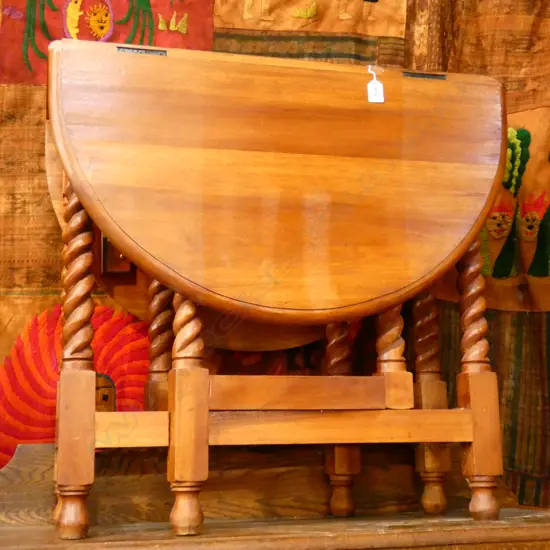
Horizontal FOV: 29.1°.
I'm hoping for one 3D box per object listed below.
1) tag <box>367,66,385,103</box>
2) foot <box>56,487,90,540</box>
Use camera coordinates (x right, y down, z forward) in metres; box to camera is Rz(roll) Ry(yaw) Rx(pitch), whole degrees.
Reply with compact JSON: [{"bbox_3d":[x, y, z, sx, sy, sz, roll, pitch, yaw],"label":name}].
[{"bbox_3d":[0.163,-0.308,1.708,0.029,0.064,0.004,2,-10,-14],"label":"tag"},{"bbox_3d":[-0.293,0.346,1.542,0.046,0.079,0.046,2,-10,-14],"label":"foot"}]

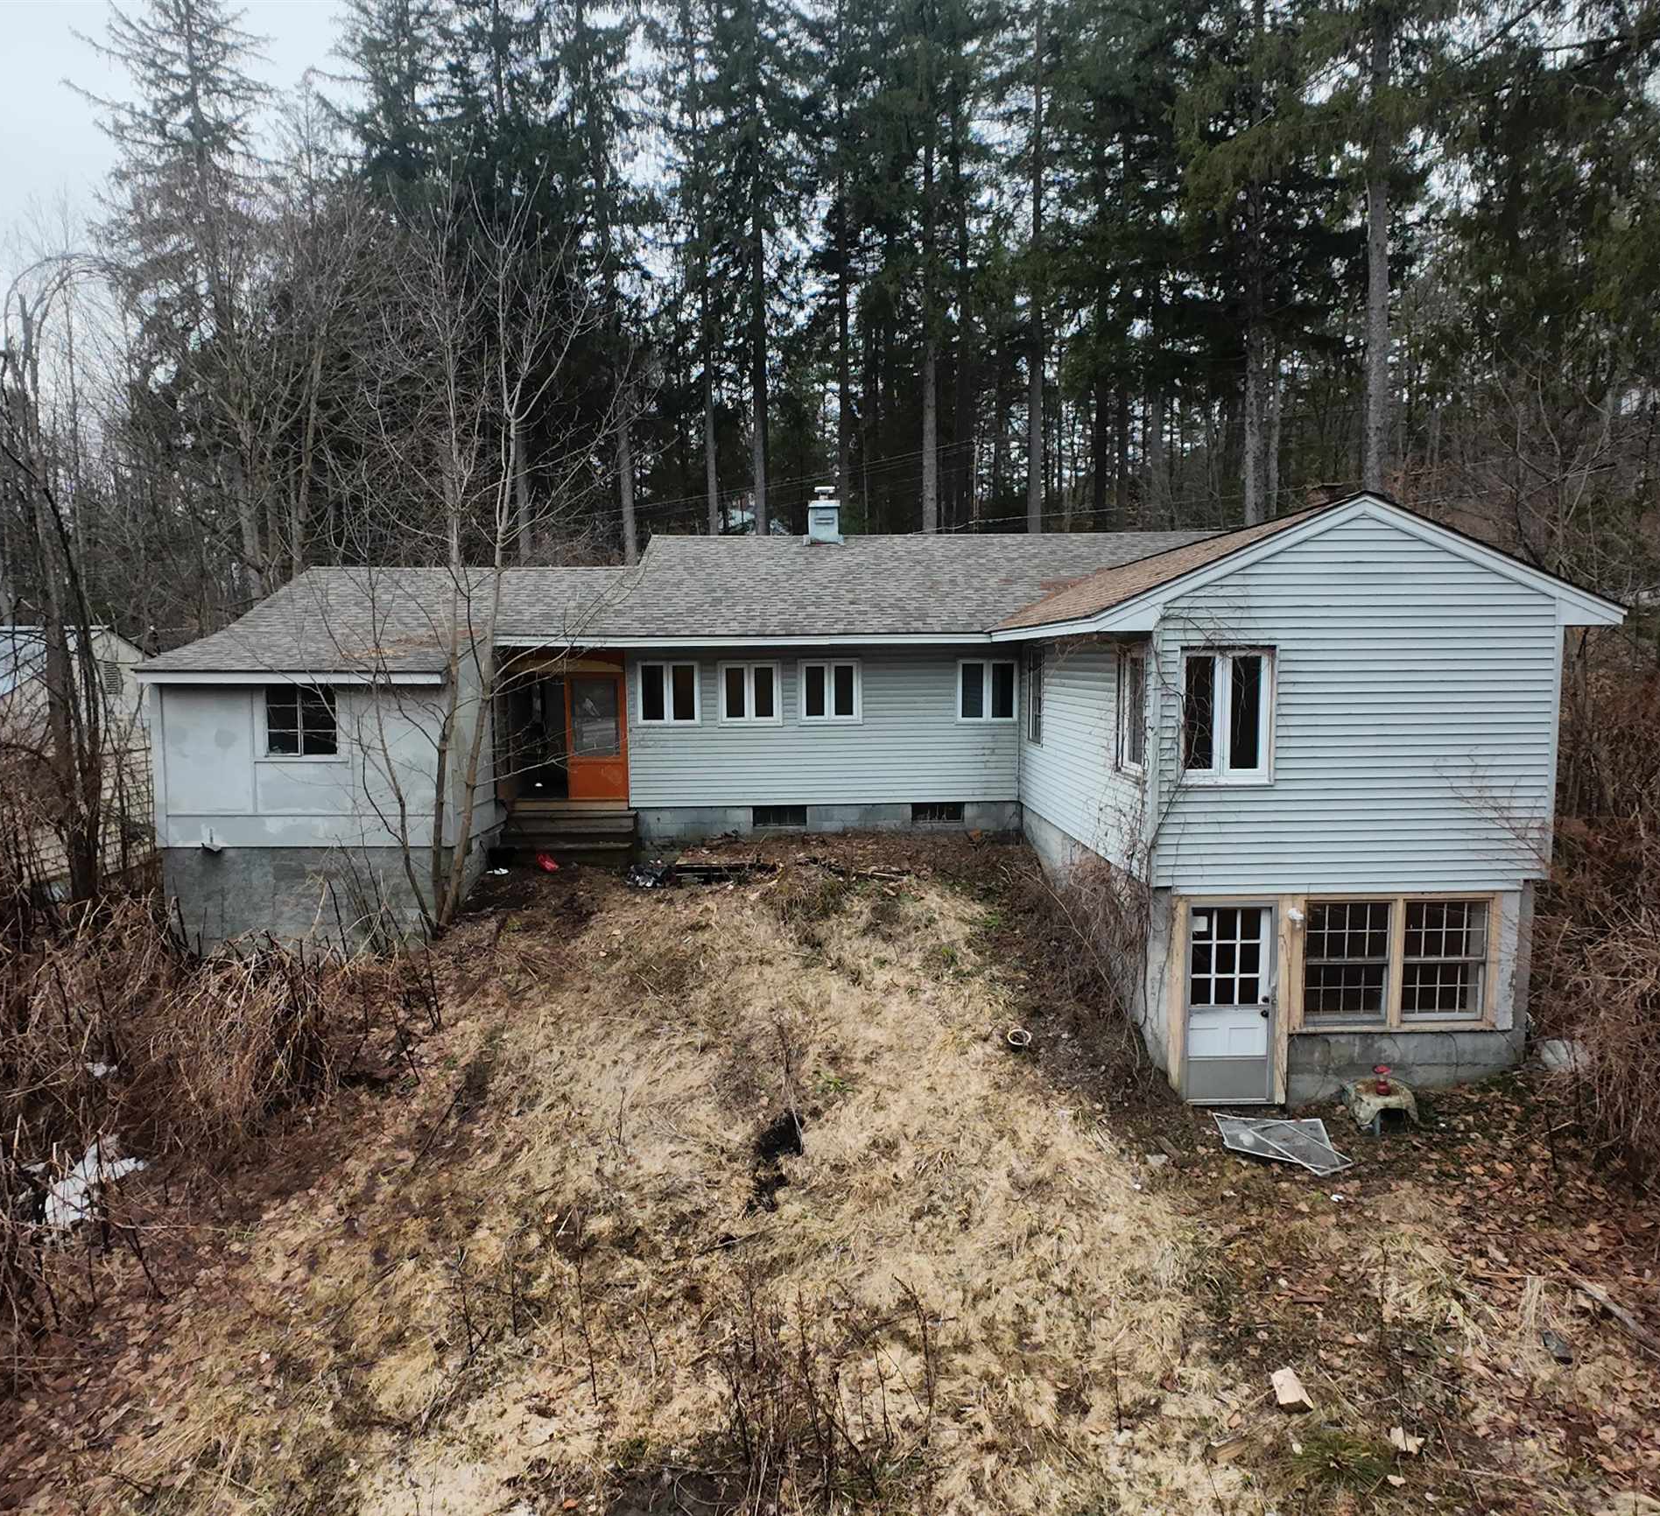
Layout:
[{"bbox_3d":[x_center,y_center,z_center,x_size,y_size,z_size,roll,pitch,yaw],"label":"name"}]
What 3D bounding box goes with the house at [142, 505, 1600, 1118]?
[{"bbox_3d":[-0.476,-0.467,13.646,15.600,6.900,11.550,-1,6,-2],"label":"house"}]

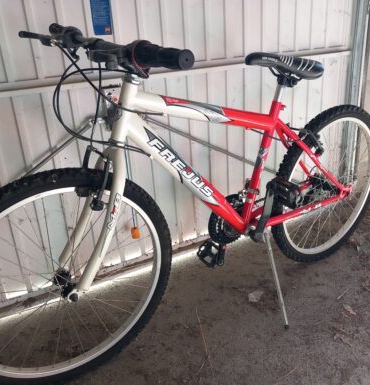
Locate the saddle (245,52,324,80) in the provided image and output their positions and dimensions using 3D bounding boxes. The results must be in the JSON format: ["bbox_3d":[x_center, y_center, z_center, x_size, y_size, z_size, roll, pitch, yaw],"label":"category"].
[{"bbox_3d":[0.270,-0.365,1.156,0.264,0.070,0.147,-8,25,-33],"label":"saddle"}]

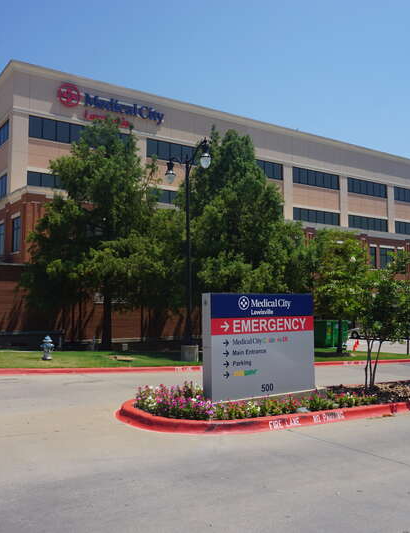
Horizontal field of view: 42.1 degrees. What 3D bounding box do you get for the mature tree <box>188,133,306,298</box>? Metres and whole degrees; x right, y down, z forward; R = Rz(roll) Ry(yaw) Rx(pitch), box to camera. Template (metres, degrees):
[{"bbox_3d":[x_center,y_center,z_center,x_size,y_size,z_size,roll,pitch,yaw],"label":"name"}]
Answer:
[{"bbox_3d":[2.005,-1.377,25.202,5.500,10.475,5.500,0,-3,0],"label":"mature tree"}]

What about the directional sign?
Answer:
[{"bbox_3d":[0.959,1.296,8.937,2.222,1.666,0.250,3,-4,-34],"label":"directional sign"}]

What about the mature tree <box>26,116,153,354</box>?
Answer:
[{"bbox_3d":[-4.781,-1.523,23.000,5.400,10.090,5.400,3,-4,-35],"label":"mature tree"}]

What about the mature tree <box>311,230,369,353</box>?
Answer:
[{"bbox_3d":[6.074,1.105,24.219,2.750,5.514,2.750,0,-3,0],"label":"mature tree"}]

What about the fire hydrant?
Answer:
[{"bbox_3d":[-4.803,2.450,16.183,0.420,0.768,0.400,3,-4,-35],"label":"fire hydrant"}]

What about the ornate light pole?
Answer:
[{"bbox_3d":[-0.550,-0.664,17.527,0.420,7.000,2.500,3,-4,-35],"label":"ornate light pole"}]

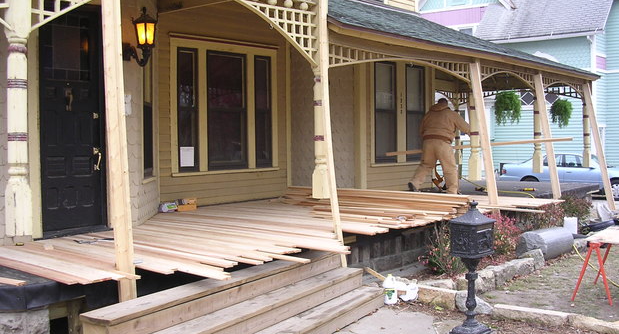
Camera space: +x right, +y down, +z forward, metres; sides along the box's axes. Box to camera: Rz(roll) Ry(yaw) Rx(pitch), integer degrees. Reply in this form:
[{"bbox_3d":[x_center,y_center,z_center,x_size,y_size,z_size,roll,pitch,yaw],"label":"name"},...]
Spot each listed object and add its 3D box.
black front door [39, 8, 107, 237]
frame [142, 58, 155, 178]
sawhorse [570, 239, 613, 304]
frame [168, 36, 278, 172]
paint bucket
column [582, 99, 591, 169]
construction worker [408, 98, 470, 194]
[{"bbox_3d":[-2.482,-0.497,7.127,0.090,2.380,0.800,2,4,40],"label":"black front door"},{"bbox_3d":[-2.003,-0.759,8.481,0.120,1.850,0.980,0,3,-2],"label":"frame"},{"bbox_3d":[2.942,0.985,6.801,0.370,0.600,0.920,2,3,37],"label":"sawhorse"},{"bbox_3d":[-1.180,-0.907,10.271,0.130,2.000,2.230,2,4,40],"label":"frame"},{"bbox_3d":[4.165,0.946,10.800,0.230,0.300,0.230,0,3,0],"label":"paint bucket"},{"bbox_3d":[5.800,-0.815,14.200,0.150,1.680,0.150,2,4,40],"label":"column"},{"bbox_3d":[2.295,-0.371,11.900,0.950,1.690,0.720,1,3,25],"label":"construction worker"}]

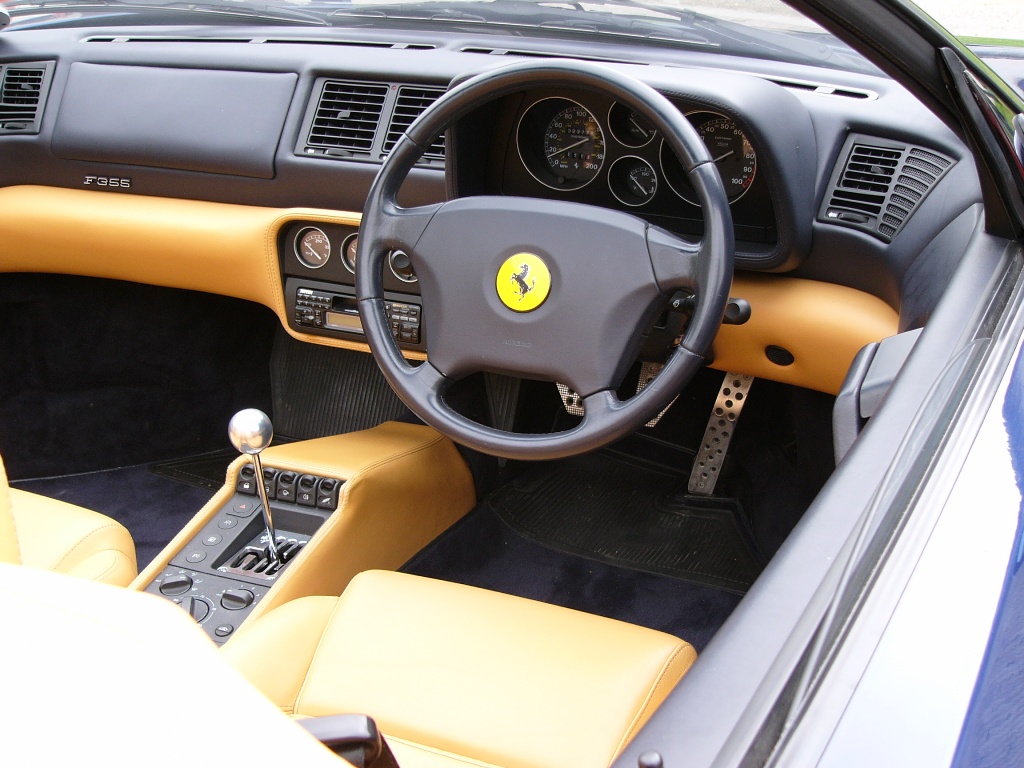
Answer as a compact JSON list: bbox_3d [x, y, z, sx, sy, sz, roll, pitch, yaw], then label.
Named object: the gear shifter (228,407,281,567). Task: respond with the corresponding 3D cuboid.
[{"bbox_3d":[-0.273,0.115,1.614,0.048,0.193,0.048,8,31,23],"label":"gear shifter"}]

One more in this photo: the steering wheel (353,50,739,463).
[{"bbox_3d":[0.029,-0.116,1.411,0.380,0.380,0.085,10,0,22],"label":"steering wheel"}]

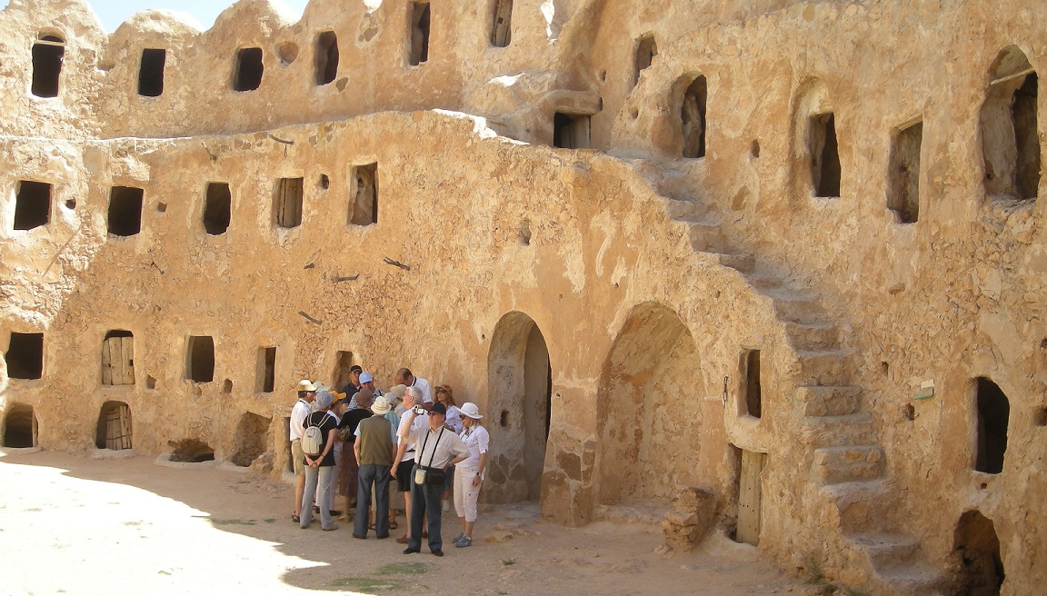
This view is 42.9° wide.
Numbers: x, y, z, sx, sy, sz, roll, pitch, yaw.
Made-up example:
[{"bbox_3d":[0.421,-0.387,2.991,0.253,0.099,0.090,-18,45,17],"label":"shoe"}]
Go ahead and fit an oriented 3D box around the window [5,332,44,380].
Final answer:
[{"bbox_3d":[-8.607,0.990,23.001,0.640,0.850,0.300,0,2,-16],"label":"window"}]

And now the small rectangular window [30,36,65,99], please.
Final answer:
[{"bbox_3d":[-8.395,-4.054,23.501,0.570,1.070,0.300,0,2,-16],"label":"small rectangular window"}]

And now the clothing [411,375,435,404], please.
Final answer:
[{"bbox_3d":[-1.426,1.376,18.400,0.340,0.660,0.500,0,2,-37],"label":"clothing"}]

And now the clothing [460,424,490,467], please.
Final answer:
[{"bbox_3d":[-0.570,1.731,15.600,0.290,0.511,0.420,-1,1,-37],"label":"clothing"}]

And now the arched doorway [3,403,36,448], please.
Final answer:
[{"bbox_3d":[-9.126,2.329,24.100,0.680,0.820,0.180,1,1,14],"label":"arched doorway"}]

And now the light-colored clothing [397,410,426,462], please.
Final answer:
[{"bbox_3d":[-1.317,1.655,16.000,0.340,0.660,0.480,2,3,45],"label":"light-colored clothing"}]

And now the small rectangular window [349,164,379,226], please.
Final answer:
[{"bbox_3d":[-2.481,-1.604,20.700,0.545,0.961,0.250,1,1,35],"label":"small rectangular window"}]

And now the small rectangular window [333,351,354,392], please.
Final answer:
[{"bbox_3d":[-2.738,1.158,20.300,0.460,0.700,0.180,2,2,38],"label":"small rectangular window"}]

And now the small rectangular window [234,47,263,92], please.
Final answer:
[{"bbox_3d":[-4.689,-3.899,22.700,0.650,0.760,0.180,2,2,34],"label":"small rectangular window"}]

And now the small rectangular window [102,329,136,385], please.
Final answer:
[{"bbox_3d":[-7.332,1.078,24.100,0.598,1.020,0.200,0,1,7],"label":"small rectangular window"}]

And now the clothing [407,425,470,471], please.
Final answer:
[{"bbox_3d":[-1.000,1.731,15.500,0.700,0.560,0.360,1,1,12],"label":"clothing"}]

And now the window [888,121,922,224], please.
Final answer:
[{"bbox_3d":[4.060,-1.311,13.914,0.320,1.080,0.500,-1,2,-35],"label":"window"}]

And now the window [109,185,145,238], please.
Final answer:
[{"bbox_3d":[-7.051,-1.539,23.600,0.720,0.880,0.180,1,2,23],"label":"window"}]

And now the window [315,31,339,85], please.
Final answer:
[{"bbox_3d":[-3.164,-3.851,21.400,0.500,0.860,0.180,2,2,37],"label":"window"}]

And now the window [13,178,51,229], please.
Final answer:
[{"bbox_3d":[-8.519,-1.613,23.101,0.640,0.850,0.300,0,2,-16],"label":"window"}]

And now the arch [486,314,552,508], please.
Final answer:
[{"bbox_3d":[0.090,1.483,18.027,0.550,2.600,1.300,-1,2,-41],"label":"arch"}]

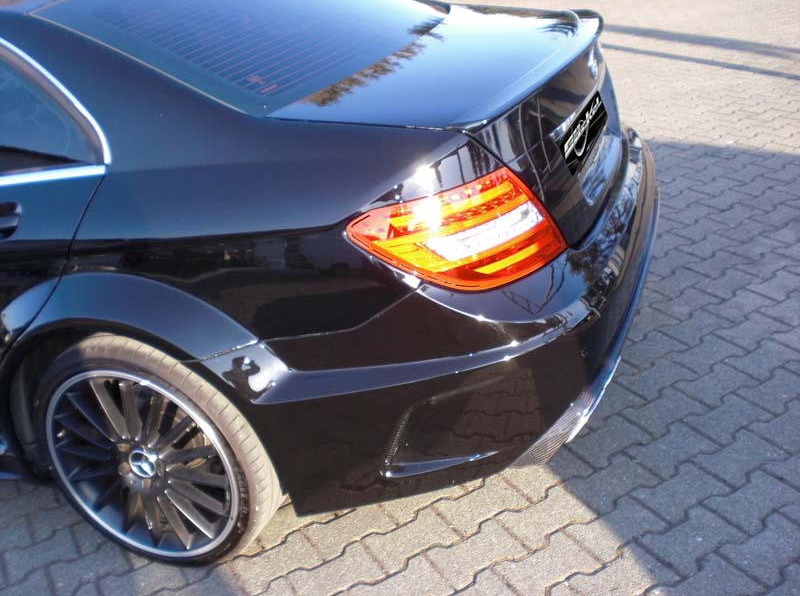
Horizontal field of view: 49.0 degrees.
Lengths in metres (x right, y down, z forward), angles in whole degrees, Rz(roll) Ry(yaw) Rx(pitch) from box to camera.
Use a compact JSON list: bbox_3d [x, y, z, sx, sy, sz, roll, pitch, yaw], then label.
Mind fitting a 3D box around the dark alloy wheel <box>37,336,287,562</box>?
[{"bbox_3d":[-0.571,0.345,2.144,0.638,0.638,0.255,4,27,20],"label":"dark alloy wheel"}]

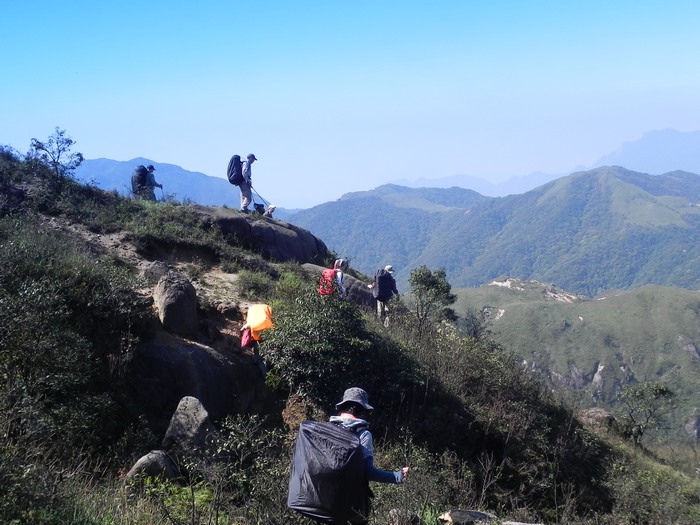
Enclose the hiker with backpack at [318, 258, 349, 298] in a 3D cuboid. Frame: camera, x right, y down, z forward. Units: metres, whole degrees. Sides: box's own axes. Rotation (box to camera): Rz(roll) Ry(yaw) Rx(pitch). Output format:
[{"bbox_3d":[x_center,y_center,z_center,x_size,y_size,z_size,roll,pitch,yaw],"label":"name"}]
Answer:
[{"bbox_3d":[-0.415,0.736,20.843,0.620,1.650,0.550,-2,4,-35],"label":"hiker with backpack"}]

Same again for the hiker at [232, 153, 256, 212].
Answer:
[{"bbox_3d":[-3.050,-2.291,23.744,0.750,1.680,0.580,0,3,-2],"label":"hiker"}]

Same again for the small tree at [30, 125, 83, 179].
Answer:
[{"bbox_3d":[-8.128,-3.024,23.039,1.450,1.500,1.400,0,3,0],"label":"small tree"}]

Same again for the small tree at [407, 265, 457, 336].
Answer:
[{"bbox_3d":[2.119,1.050,21.552,1.300,2.000,1.250,0,3,0],"label":"small tree"}]

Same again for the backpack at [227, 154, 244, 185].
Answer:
[{"bbox_3d":[-3.276,-2.639,23.723,0.480,0.870,0.420,0,3,-2],"label":"backpack"}]

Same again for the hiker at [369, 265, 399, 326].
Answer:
[{"bbox_3d":[0.915,0.907,22.644,0.620,1.680,0.650,2,4,32],"label":"hiker"}]

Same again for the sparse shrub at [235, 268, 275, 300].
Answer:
[{"bbox_3d":[-2.168,0.527,19.020,0.880,0.780,0.800,0,3,0],"label":"sparse shrub"}]

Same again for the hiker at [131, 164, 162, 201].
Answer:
[{"bbox_3d":[-6.269,-2.175,25.543,0.850,1.650,0.600,-1,3,-12],"label":"hiker"}]

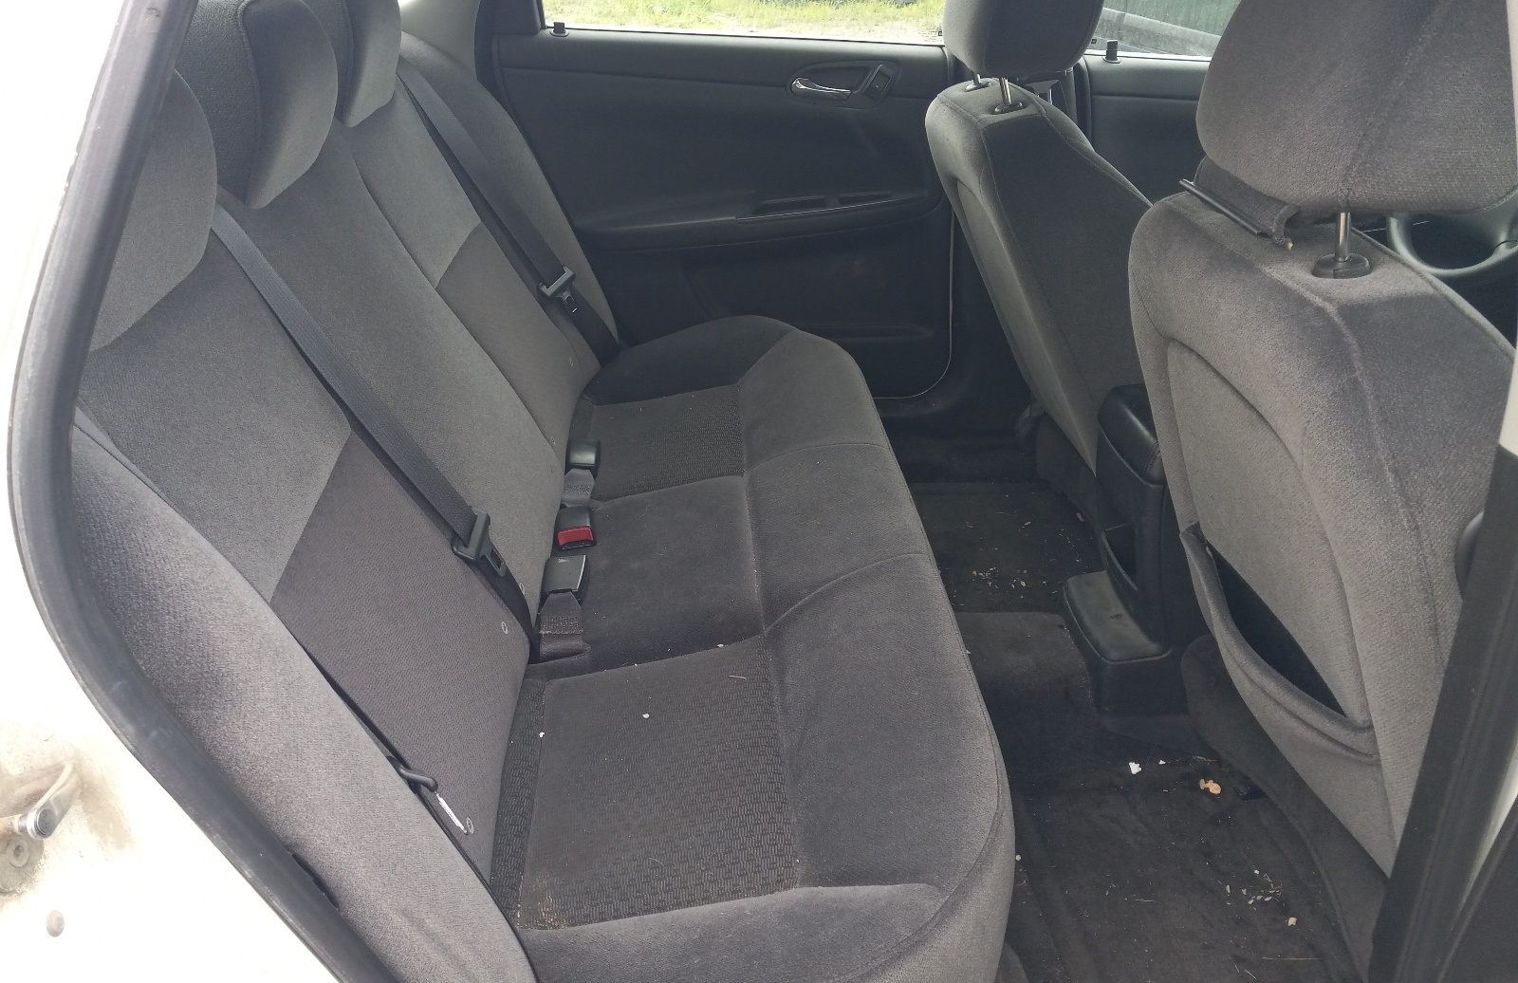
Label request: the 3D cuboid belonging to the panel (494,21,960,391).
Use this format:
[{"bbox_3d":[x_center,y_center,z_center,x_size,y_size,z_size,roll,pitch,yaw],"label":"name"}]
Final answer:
[{"bbox_3d":[-0.039,-0.446,2.021,0.765,0.645,0.100,-2,29,-3],"label":"panel"}]

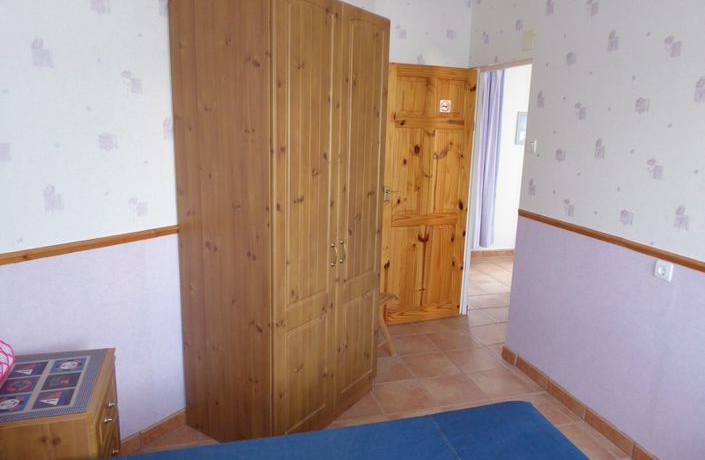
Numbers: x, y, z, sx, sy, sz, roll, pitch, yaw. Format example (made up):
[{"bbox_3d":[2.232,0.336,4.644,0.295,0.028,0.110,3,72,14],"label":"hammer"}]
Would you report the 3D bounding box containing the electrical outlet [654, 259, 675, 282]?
[{"bbox_3d":[1.378,0.181,2.249,0.014,0.081,0.081,-2,12,-15],"label":"electrical outlet"}]

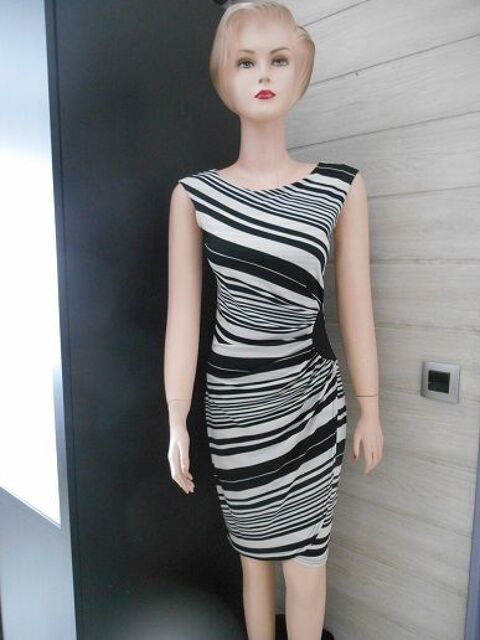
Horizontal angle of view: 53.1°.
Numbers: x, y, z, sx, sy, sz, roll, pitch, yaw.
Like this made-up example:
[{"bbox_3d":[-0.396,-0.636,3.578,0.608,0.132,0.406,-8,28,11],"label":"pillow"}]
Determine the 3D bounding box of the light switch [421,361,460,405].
[{"bbox_3d":[0.449,0.138,1.077,0.082,0.083,0.012,5,8,40],"label":"light switch"}]

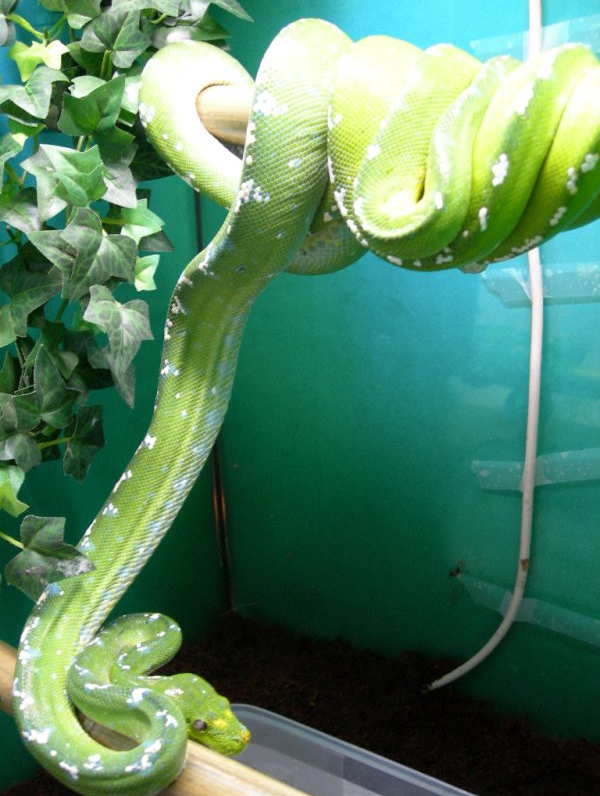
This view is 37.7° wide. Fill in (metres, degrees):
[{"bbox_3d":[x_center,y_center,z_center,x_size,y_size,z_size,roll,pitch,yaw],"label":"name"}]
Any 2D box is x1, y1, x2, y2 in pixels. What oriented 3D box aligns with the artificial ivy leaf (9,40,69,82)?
[{"bbox_3d":[-0.146,-0.188,0.490,0.033,0.026,0.012,0,0,-18],"label":"artificial ivy leaf"}]

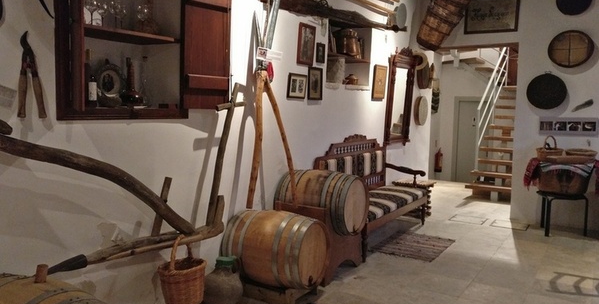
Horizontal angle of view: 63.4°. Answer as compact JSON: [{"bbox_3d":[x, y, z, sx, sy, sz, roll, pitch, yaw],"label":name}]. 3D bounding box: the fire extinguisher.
[{"bbox_3d":[2.751,0.168,9.575,0.160,0.489,0.160,3,5,26],"label":"fire extinguisher"}]

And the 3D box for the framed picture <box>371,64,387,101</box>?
[{"bbox_3d":[0.943,-0.819,5.725,0.035,0.413,0.362,4,5,32],"label":"framed picture"}]

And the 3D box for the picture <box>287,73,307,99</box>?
[{"bbox_3d":[-0.009,-0.592,4.441,0.026,0.231,0.299,9,9,32],"label":"picture"}]

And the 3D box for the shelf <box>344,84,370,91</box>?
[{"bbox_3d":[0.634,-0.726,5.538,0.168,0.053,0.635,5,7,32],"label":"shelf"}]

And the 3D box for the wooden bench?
[{"bbox_3d":[0.862,0.383,5.359,0.657,1.130,1.840,5,7,32],"label":"wooden bench"}]

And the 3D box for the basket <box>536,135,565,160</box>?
[{"bbox_3d":[2.813,-0.045,5.437,0.290,0.265,0.280,4,5,29],"label":"basket"}]

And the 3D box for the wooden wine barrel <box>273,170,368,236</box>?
[{"bbox_3d":[0.200,0.430,4.205,0.657,0.533,0.533,5,7,31],"label":"wooden wine barrel"}]

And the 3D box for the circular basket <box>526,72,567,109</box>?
[{"bbox_3d":[2.913,-0.712,5.706,0.423,0.423,0.080,4,5,29],"label":"circular basket"}]

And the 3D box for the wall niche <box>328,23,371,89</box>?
[{"bbox_3d":[0.418,-1.021,5.157,0.290,0.705,1.022,4,5,32],"label":"wall niche"}]

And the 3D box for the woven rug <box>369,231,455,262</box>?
[{"bbox_3d":[1.229,0.980,5.112,0.606,0.012,0.956,5,7,32],"label":"woven rug"}]

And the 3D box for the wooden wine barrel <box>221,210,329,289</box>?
[{"bbox_3d":[-0.180,0.733,3.708,0.672,0.533,0.533,5,7,29],"label":"wooden wine barrel"}]

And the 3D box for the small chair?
[{"bbox_3d":[2.933,0.680,5.409,0.470,0.464,0.450,3,5,26],"label":"small chair"}]

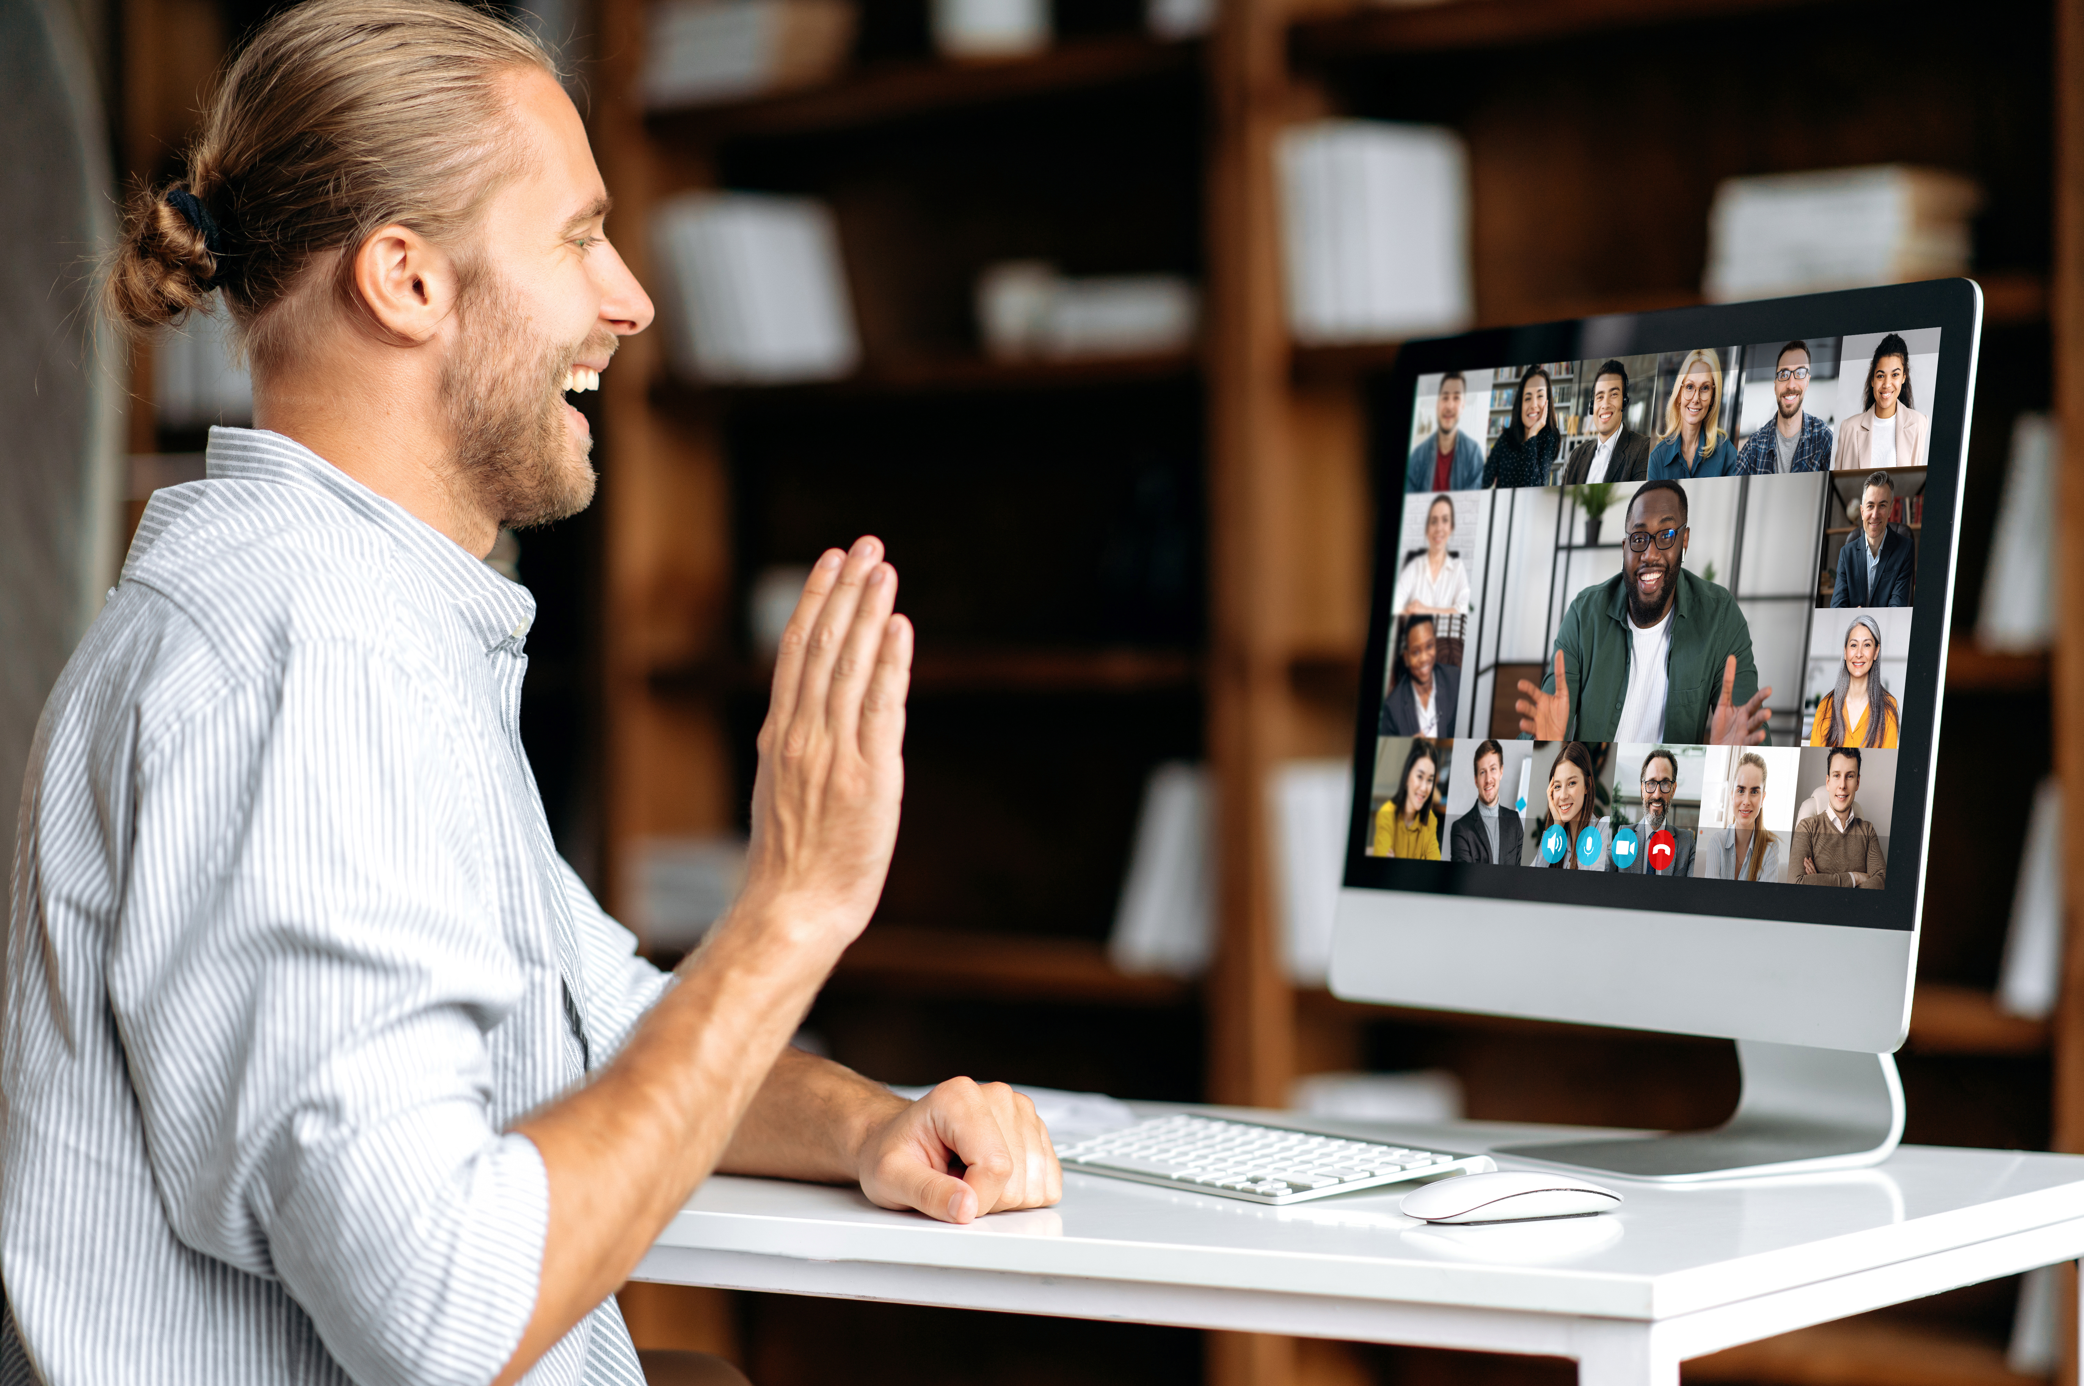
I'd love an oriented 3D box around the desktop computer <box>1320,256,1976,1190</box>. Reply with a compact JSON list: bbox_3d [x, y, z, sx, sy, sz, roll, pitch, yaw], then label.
[{"bbox_3d":[0.343,0.020,2.568,0.172,0.446,0.528,0,0,-27],"label":"desktop computer"}]

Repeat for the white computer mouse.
[{"bbox_3d":[0.219,0.235,2.292,0.114,0.022,0.057,0,0,-30],"label":"white computer mouse"}]

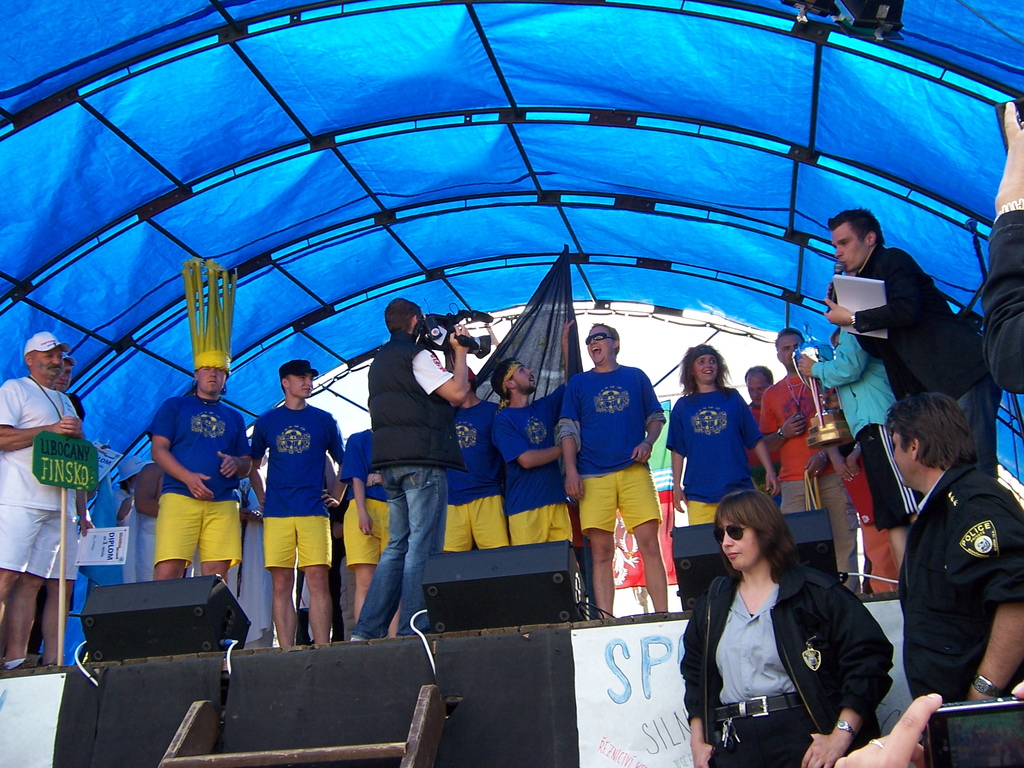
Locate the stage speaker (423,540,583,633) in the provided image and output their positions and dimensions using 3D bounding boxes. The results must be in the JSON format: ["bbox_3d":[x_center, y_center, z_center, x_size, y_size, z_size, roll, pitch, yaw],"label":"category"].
[{"bbox_3d":[-0.024,0.996,4.737,0.685,0.373,0.460,-8,-18,13],"label":"stage speaker"}]

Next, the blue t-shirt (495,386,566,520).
[{"bbox_3d":[0.120,0.415,6.000,0.500,0.710,0.360,7,-20,-32],"label":"blue t-shirt"}]

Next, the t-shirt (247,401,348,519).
[{"bbox_3d":[-1.303,0.465,5.930,0.570,0.700,0.290,-3,-17,-5],"label":"t-shirt"}]

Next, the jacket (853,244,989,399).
[{"bbox_3d":[1.732,-0.257,4.150,0.460,0.680,0.490,-30,-12,12],"label":"jacket"}]

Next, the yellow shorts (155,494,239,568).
[{"bbox_3d":[-1.788,0.839,5.550,0.490,0.430,0.330,-3,-17,-5],"label":"yellow shorts"}]

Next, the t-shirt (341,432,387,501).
[{"bbox_3d":[-0.819,0.508,6.080,0.500,0.620,0.280,-5,-17,2],"label":"t-shirt"}]

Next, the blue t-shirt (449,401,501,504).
[{"bbox_3d":[-0.318,0.422,6.020,0.540,0.670,0.290,-6,-17,5],"label":"blue t-shirt"}]

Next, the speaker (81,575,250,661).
[{"bbox_3d":[-1.817,1.225,5.120,0.740,0.390,0.420,-8,-17,12],"label":"speaker"}]

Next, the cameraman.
[{"bbox_3d":[-0.538,0.380,4.980,0.600,1.770,0.560,9,-22,-38],"label":"cameraman"}]

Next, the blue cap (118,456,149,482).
[{"bbox_3d":[-2.731,0.622,7.100,0.280,0.160,0.260,-25,-3,28],"label":"blue cap"}]

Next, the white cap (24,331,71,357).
[{"bbox_3d":[-2.584,-0.223,5.430,0.265,0.142,0.178,-9,-18,15],"label":"white cap"}]

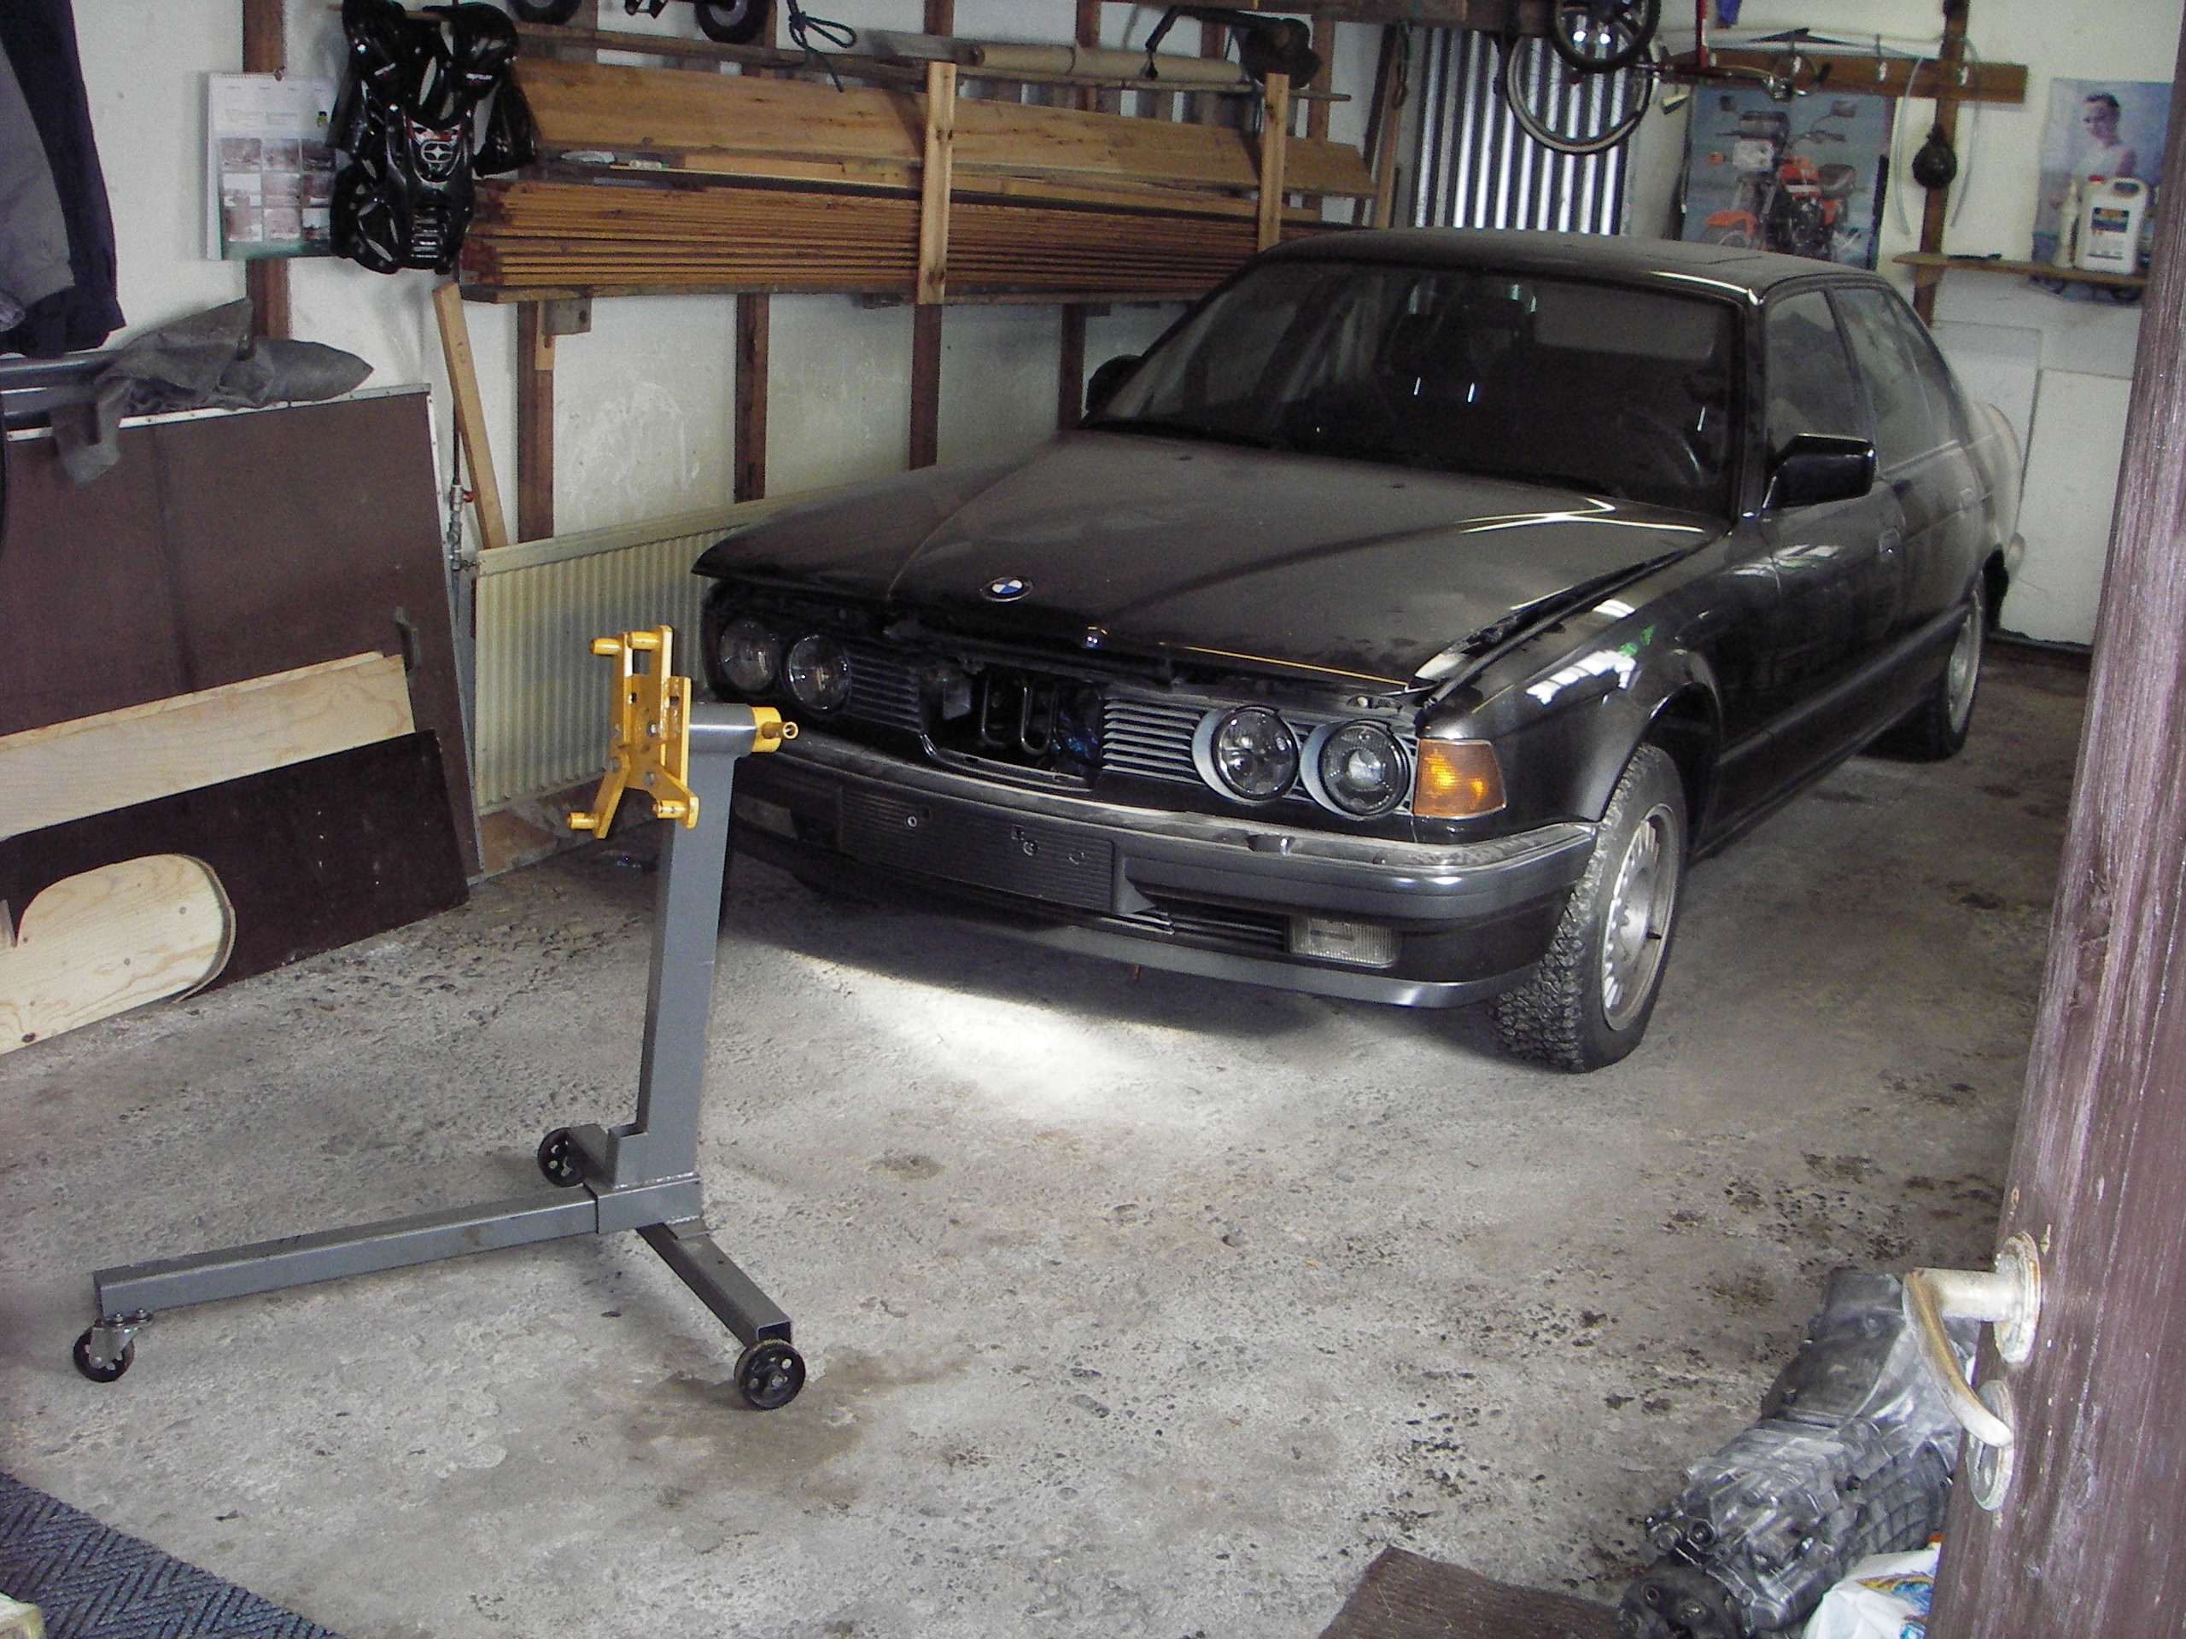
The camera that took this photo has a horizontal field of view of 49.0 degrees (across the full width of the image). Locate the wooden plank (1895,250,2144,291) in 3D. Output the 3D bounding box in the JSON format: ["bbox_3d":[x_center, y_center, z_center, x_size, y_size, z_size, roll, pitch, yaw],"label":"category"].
[{"bbox_3d":[3.135,-1.797,7.871,0.950,0.030,0.180,12,18,27],"label":"wooden plank"}]

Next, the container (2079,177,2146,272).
[{"bbox_3d":[3.208,-1.868,7.543,0.190,0.295,0.120,11,18,26],"label":"container"}]

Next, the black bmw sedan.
[{"bbox_3d":[1.054,-0.727,5.897,1.845,1.410,4.910,12,18,28],"label":"black bmw sedan"}]

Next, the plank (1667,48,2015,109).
[{"bbox_3d":[2.460,-2.454,7.905,1.159,0.118,0.025,11,18,26],"label":"plank"}]

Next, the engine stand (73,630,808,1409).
[{"bbox_3d":[-0.811,0.229,2.991,0.975,0.921,0.758,-6,19,-30],"label":"engine stand"}]

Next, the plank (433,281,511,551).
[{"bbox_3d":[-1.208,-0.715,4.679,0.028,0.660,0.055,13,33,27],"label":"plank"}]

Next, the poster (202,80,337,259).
[{"bbox_3d":[-1.383,-1.104,4.071,0.012,0.315,0.310,12,18,27],"label":"poster"}]

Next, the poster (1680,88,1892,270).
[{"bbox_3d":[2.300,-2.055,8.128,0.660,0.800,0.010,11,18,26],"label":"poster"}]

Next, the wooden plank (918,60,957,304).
[{"bbox_3d":[-0.367,-1.499,5.670,0.042,0.555,0.050,12,17,27],"label":"wooden plank"}]

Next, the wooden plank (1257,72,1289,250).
[{"bbox_3d":[0.515,-1.888,7.029,0.045,0.570,0.050,12,18,29],"label":"wooden plank"}]

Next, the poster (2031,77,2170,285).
[{"bbox_3d":[3.331,-2.056,7.789,0.480,0.730,0.010,12,18,27],"label":"poster"}]

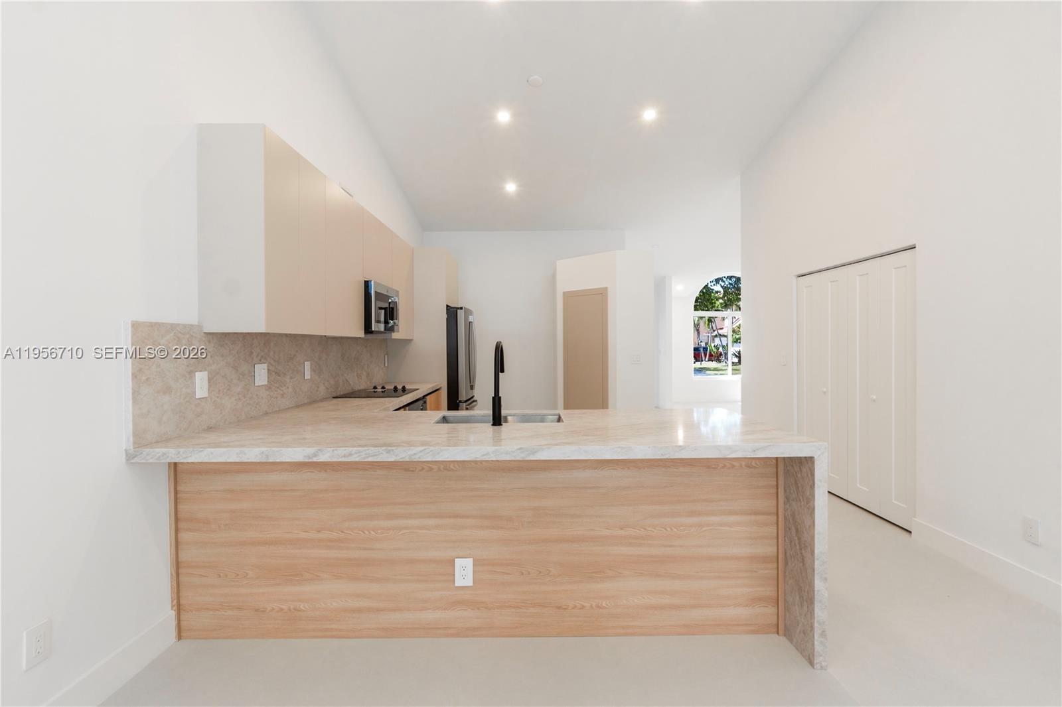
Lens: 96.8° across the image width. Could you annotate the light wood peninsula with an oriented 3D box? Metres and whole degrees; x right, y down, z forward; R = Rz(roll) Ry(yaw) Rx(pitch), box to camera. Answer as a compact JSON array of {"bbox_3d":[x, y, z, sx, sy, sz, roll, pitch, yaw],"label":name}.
[{"bbox_3d":[-0.214,0.824,2.435,2.830,0.922,1.050,0,1,0],"label":"light wood peninsula"}]

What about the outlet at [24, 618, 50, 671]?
[{"bbox_3d":[-1.622,0.963,1.554,0.009,0.124,0.079,0,1,0],"label":"outlet"}]

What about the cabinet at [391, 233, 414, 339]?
[{"bbox_3d":[-1.471,-0.659,4.819,0.335,1.020,0.780,0,1,0],"label":"cabinet"}]

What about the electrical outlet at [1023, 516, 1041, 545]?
[{"bbox_3d":[2.566,0.908,2.421,0.009,0.124,0.079,0,1,0],"label":"electrical outlet"}]

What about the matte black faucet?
[{"bbox_3d":[-0.167,0.150,2.498,0.062,0.425,0.255,0,1,3],"label":"matte black faucet"}]

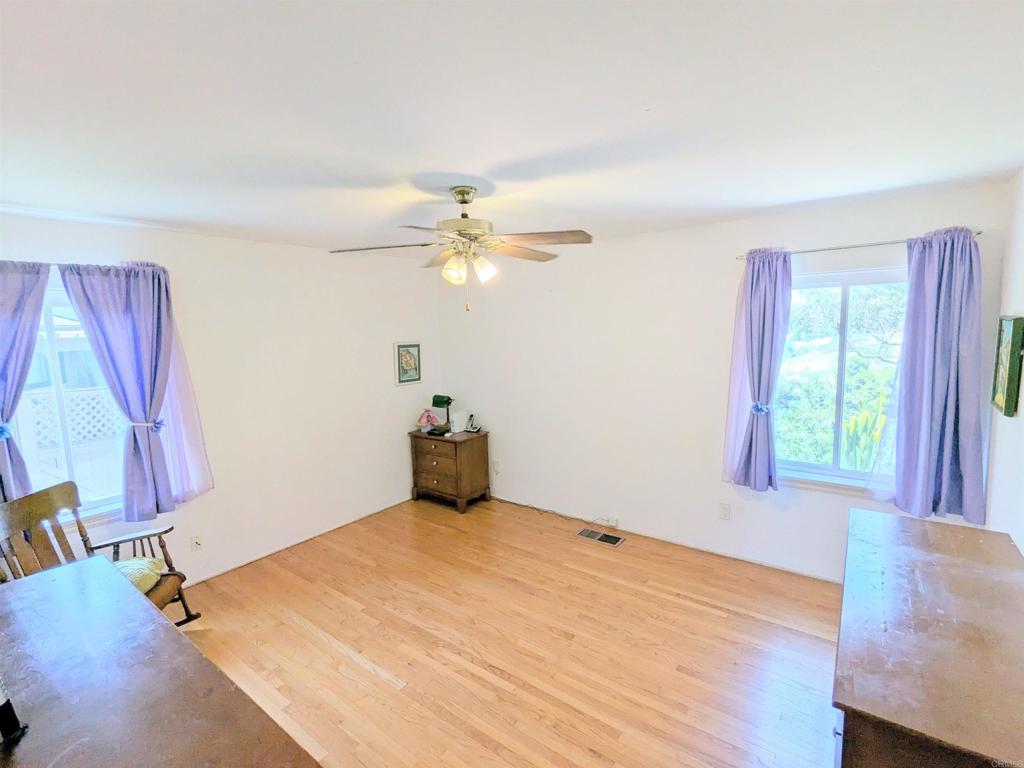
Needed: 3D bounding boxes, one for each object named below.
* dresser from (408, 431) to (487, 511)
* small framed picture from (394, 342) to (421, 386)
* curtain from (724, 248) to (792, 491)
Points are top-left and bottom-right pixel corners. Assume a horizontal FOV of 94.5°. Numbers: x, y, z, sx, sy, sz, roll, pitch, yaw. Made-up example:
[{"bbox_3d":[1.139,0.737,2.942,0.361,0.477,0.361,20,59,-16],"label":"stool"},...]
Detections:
[{"bbox_3d":[-0.622,0.834,4.753,0.683,0.690,0.439,3,8,37],"label":"dresser"},{"bbox_3d":[-1.028,-0.204,4.728,0.020,0.419,0.336,3,8,37],"label":"small framed picture"},{"bbox_3d":[1.650,-0.088,3.185,0.345,1.606,0.130,3,8,37],"label":"curtain"}]

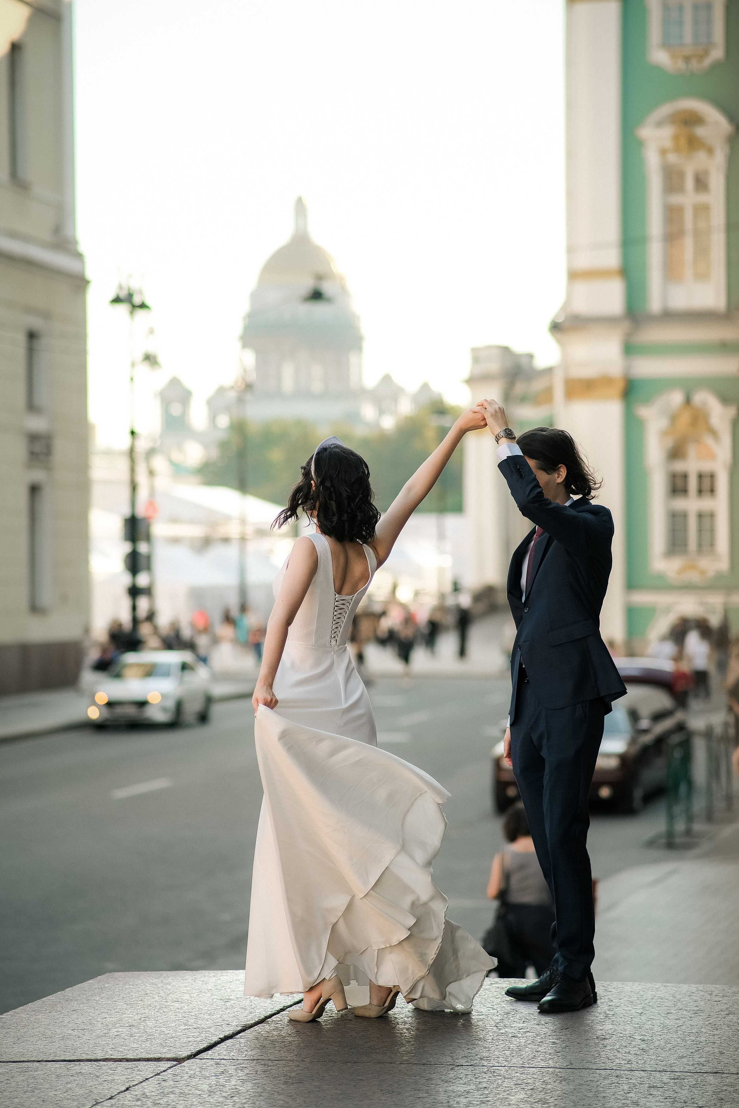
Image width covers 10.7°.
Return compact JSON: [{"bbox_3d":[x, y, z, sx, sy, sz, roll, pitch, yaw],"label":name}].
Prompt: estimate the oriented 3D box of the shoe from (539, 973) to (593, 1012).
[{"bbox_3d":[0.609,1.356,12.210,0.105,0.110,0.295,-1,0,34],"label":"shoe"}]

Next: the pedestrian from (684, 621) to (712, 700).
[{"bbox_3d":[7.248,2.361,87.000,0.500,1.720,0.360,0,-1,0],"label":"pedestrian"}]

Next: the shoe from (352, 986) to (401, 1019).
[{"bbox_3d":[0.032,1.357,12.000,0.195,0.130,0.077,-1,-1,18],"label":"shoe"}]

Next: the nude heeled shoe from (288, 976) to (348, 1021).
[{"bbox_3d":[-0.155,1.353,11.970,0.195,0.135,0.077,-1,-1,18],"label":"nude heeled shoe"}]

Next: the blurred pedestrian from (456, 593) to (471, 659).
[{"bbox_3d":[2.684,2.117,112.000,0.500,1.750,0.360,0,-1,0],"label":"blurred pedestrian"}]

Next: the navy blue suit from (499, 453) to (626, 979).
[{"bbox_3d":[0.602,0.504,12.270,0.400,1.630,0.480,0,0,-32],"label":"navy blue suit"}]

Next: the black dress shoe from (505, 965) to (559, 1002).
[{"bbox_3d":[0.572,1.353,12.400,0.295,0.112,0.105,0,0,3],"label":"black dress shoe"}]

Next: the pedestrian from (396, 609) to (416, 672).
[{"bbox_3d":[0.951,2.297,103.000,0.500,1.700,0.360,0,-1,0],"label":"pedestrian"}]

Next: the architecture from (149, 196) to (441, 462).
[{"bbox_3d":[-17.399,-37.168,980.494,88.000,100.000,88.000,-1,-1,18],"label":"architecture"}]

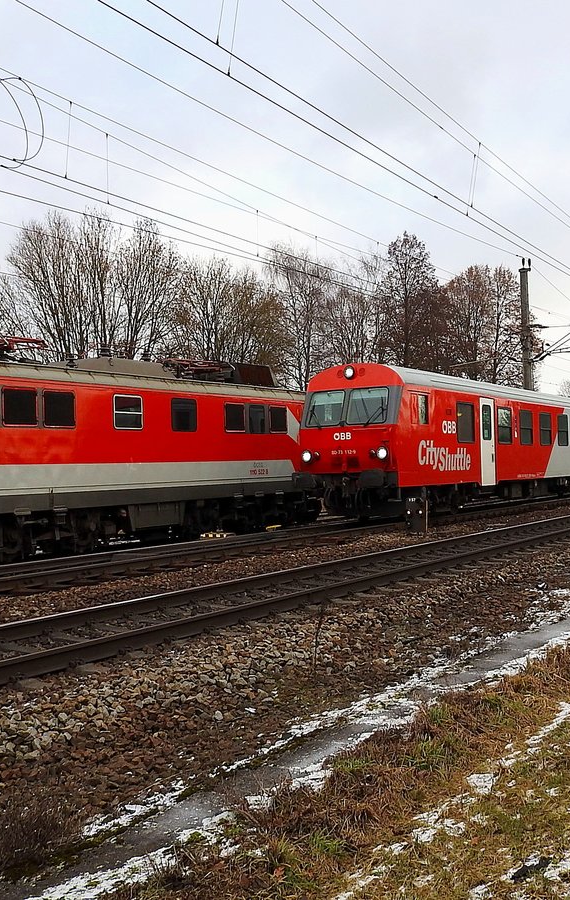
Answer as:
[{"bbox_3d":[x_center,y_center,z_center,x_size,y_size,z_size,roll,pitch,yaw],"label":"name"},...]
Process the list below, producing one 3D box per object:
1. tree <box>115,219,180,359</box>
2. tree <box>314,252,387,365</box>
[{"bbox_3d":[-7.383,-4.516,45.000,3.600,15.800,3.600,-1,-1,0],"label":"tree"},{"bbox_3d":[4.330,-4.859,55.000,4.600,16.200,4.600,-1,-1,0],"label":"tree"}]

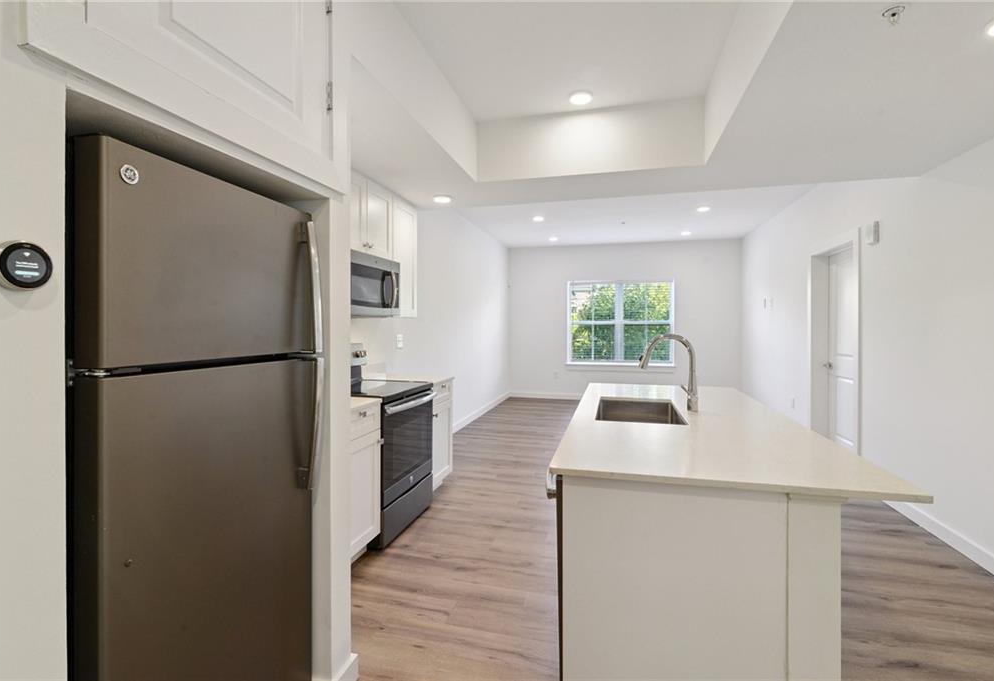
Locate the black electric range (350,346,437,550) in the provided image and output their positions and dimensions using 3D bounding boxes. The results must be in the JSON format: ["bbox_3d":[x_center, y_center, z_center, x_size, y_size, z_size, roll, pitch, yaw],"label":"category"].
[{"bbox_3d":[-0.881,0.649,3.191,0.700,1.210,0.756,1,2,15],"label":"black electric range"}]

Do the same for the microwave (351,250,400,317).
[{"bbox_3d":[-1.024,-0.376,3.196,0.410,0.415,0.756,1,2,15],"label":"microwave"}]

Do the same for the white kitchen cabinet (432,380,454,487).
[{"bbox_3d":[-0.750,0.781,3.834,0.635,0.908,0.476,1,2,15],"label":"white kitchen cabinet"}]

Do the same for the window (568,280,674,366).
[{"bbox_3d":[2.210,-0.306,8.223,1.855,1.550,0.120,1,2,15],"label":"window"}]

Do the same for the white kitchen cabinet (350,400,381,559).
[{"bbox_3d":[-1.065,0.816,2.653,0.635,0.908,0.400,1,2,15],"label":"white kitchen cabinet"}]

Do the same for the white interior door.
[{"bbox_3d":[3.456,0.177,4.453,0.040,2.105,0.850,1,2,15],"label":"white interior door"}]

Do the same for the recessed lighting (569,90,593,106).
[{"bbox_3d":[0.534,-1.528,2.876,0.160,0.030,0.160,1,2,15],"label":"recessed lighting"}]

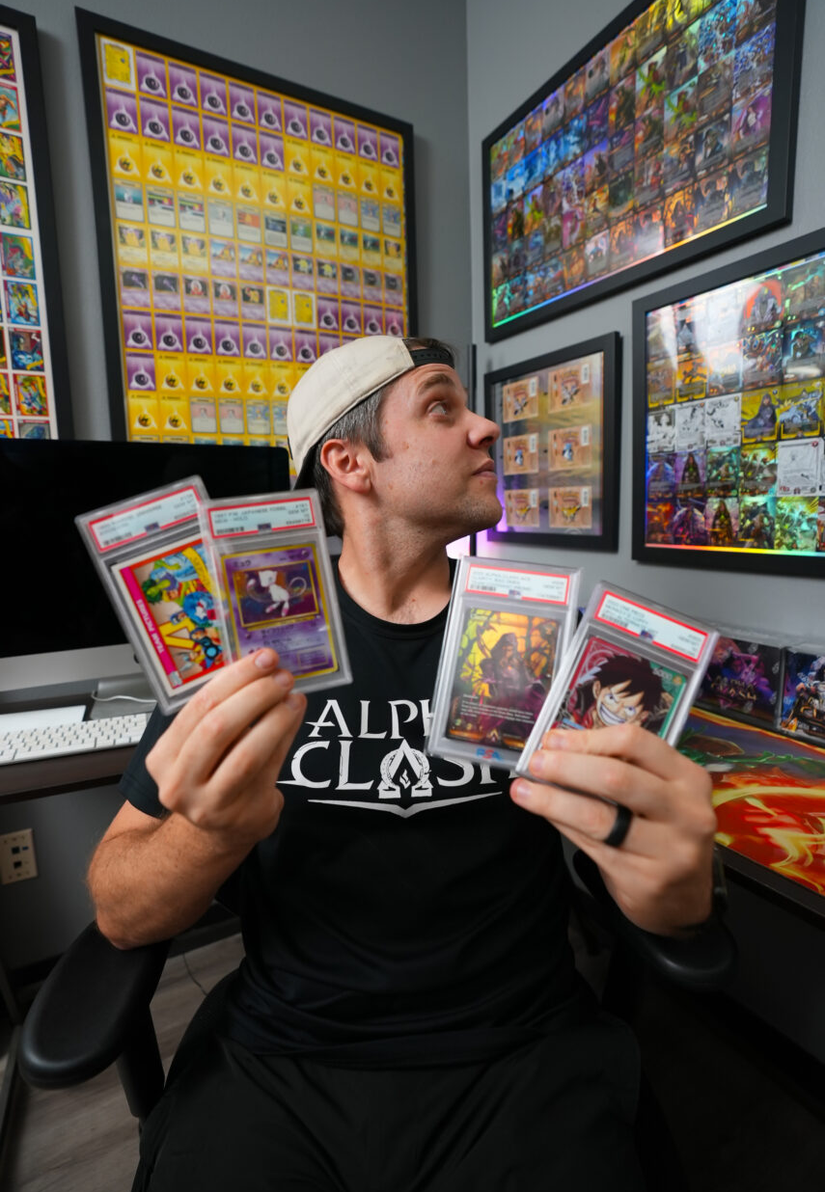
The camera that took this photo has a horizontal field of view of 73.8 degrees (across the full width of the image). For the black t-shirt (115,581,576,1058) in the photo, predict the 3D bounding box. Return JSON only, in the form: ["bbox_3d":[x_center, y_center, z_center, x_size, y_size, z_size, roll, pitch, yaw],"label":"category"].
[{"bbox_3d":[-0.015,0.210,0.630,0.540,0.520,0.300,-1,2,0],"label":"black t-shirt"}]

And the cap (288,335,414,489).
[{"bbox_3d":[-0.077,-0.231,0.641,0.228,0.122,0.170,-34,-1,16],"label":"cap"}]

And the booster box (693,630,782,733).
[{"bbox_3d":[0.574,0.134,0.937,0.077,0.128,0.138,-5,8,-26],"label":"booster box"}]

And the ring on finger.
[{"bbox_3d":[0.126,0.141,0.339,0.008,0.023,0.023,12,-17,16],"label":"ring on finger"}]

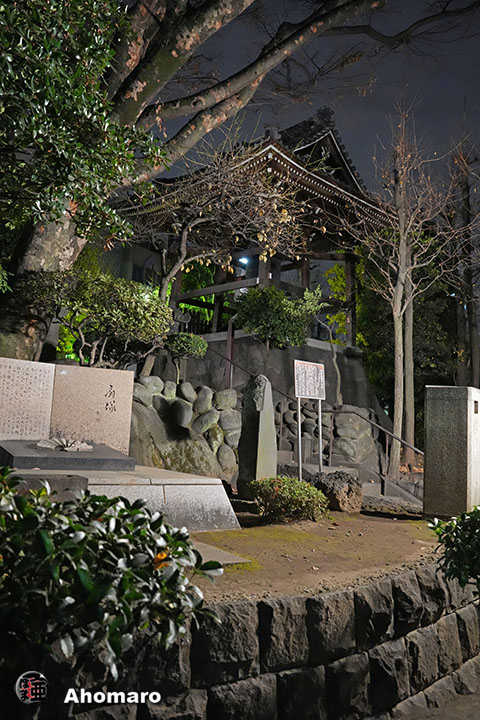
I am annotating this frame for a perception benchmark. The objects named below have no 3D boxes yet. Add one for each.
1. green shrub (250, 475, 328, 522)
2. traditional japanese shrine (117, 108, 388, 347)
[{"bbox_3d":[0.531,1.486,6.223,0.800,0.470,0.720,2,-3,0],"label":"green shrub"},{"bbox_3d":[0.744,-4.200,20.590,6.900,7.200,7.100,5,-5,-44],"label":"traditional japanese shrine"}]

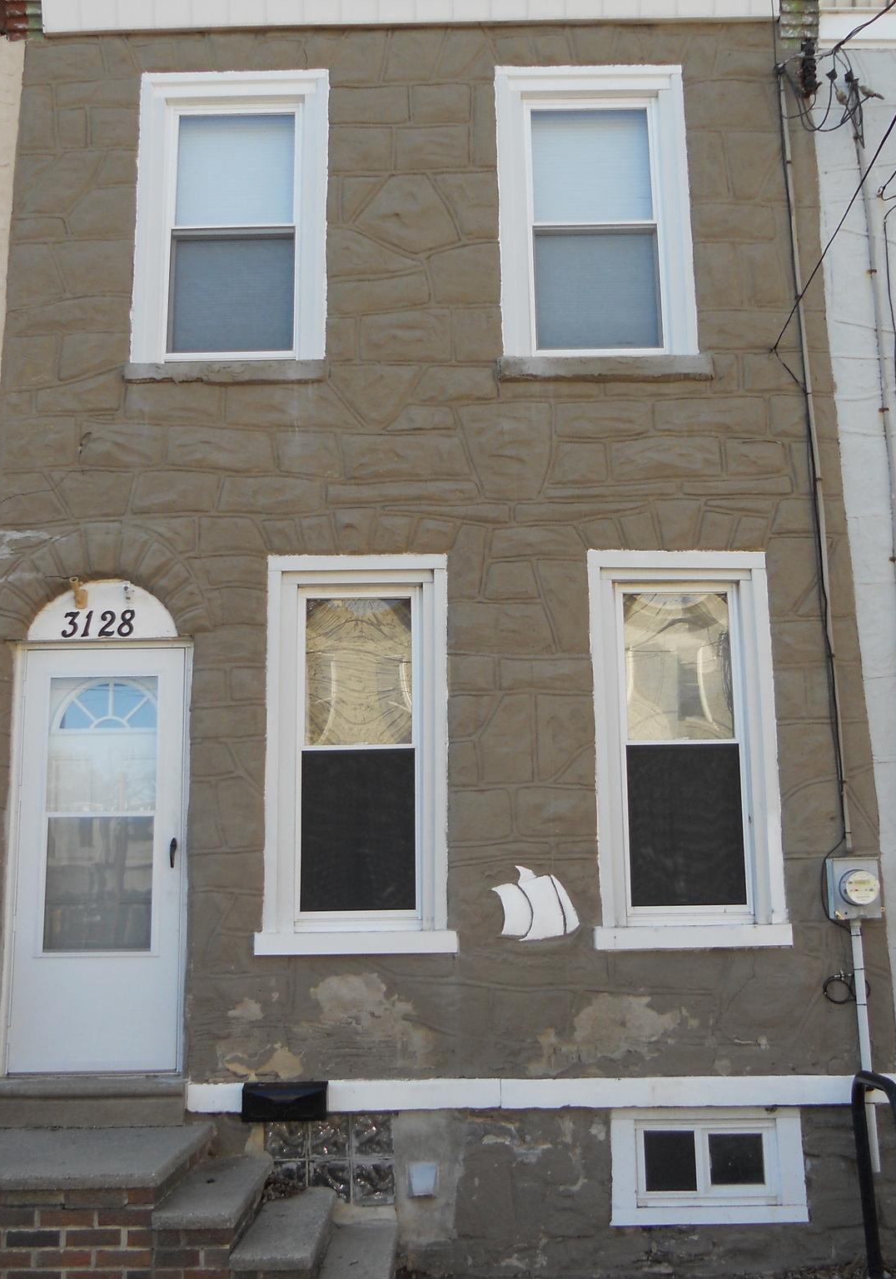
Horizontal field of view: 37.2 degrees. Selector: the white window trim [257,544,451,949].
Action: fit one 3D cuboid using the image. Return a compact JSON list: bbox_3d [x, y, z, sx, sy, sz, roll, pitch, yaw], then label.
[{"bbox_3d":[-0.449,0.545,6.559,0.924,1.962,0.150,-1,-12,0],"label":"white window trim"}]

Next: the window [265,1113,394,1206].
[{"bbox_3d":[-0.549,2.418,6.213,0.599,0.403,0.100,-1,-12,0],"label":"window"}]

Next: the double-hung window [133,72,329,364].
[{"bbox_3d":[-1.159,-2.280,7.188,1.023,1.700,0.130,-1,-12,0],"label":"double-hung window"}]

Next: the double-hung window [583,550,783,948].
[{"bbox_3d":[1.170,0.522,6.556,0.912,1.956,0.150,-1,-12,0],"label":"double-hung window"}]

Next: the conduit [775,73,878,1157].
[{"bbox_3d":[1.887,-0.385,6.656,0.150,5.750,0.110,-1,-12,0],"label":"conduit"}]

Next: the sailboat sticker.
[{"bbox_3d":[0.420,1.262,6.355,0.413,0.349,0.030,-1,-12,0],"label":"sailboat sticker"}]

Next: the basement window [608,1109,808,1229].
[{"bbox_3d":[1.194,2.428,6.147,0.883,0.501,0.110,-1,-12,0],"label":"basement window"}]

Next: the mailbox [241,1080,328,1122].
[{"bbox_3d":[-0.744,2.121,6.120,0.392,0.180,0.110,-1,-12,0],"label":"mailbox"}]

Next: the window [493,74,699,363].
[{"bbox_3d":[0.789,-2.312,7.186,1.021,1.702,0.130,-1,-12,0],"label":"window"}]

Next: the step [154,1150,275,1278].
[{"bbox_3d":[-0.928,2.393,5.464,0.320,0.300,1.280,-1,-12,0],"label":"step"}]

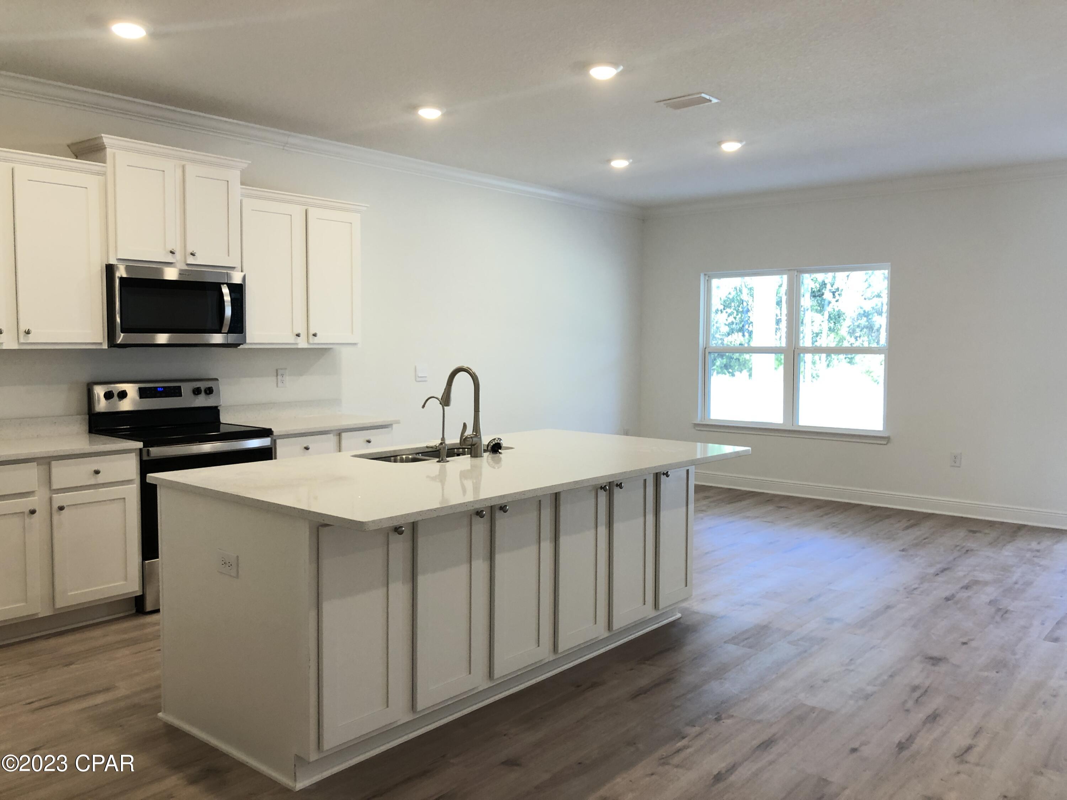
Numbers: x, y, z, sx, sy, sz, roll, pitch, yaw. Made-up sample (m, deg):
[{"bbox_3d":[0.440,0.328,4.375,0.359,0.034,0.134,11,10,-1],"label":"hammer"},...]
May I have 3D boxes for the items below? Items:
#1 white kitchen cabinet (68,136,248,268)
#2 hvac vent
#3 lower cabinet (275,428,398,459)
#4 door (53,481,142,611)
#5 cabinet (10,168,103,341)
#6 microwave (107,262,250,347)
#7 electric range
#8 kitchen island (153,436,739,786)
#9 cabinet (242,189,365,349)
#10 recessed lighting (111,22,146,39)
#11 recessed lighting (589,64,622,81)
[{"bbox_3d":[-2.083,-1.059,4.879,0.407,0.647,0.847,3,5,40],"label":"white kitchen cabinet"},{"bbox_3d":[0.852,-1.649,4.758,0.294,0.020,0.204,3,5,40],"label":"hvac vent"},{"bbox_3d":[-1.451,0.614,5.563,0.631,0.861,0.917,3,5,40],"label":"lower cabinet"},{"bbox_3d":[-2.163,0.716,4.265,0.025,0.545,0.402,3,5,40],"label":"door"},{"bbox_3d":[-2.509,-0.718,4.468,0.322,0.872,0.422,3,5,40],"label":"cabinet"},{"bbox_3d":[-2.076,-0.518,4.914,0.419,0.428,0.763,3,5,40],"label":"microwave"},{"bbox_3d":[-1.970,0.492,4.887,0.686,1.186,0.762,3,5,40],"label":"electric range"},{"bbox_3d":[-0.196,0.710,3.769,1.292,0.909,2.372,3,5,40],"label":"kitchen island"},{"bbox_3d":[-1.549,-0.811,5.569,0.348,0.955,0.943,3,5,40],"label":"cabinet"},{"bbox_3d":[-1.736,-1.585,3.705,0.160,0.030,0.160,0,4,0],"label":"recessed lighting"},{"bbox_3d":[0.350,-1.612,4.242,0.160,0.030,0.160,0,4,0],"label":"recessed lighting"}]

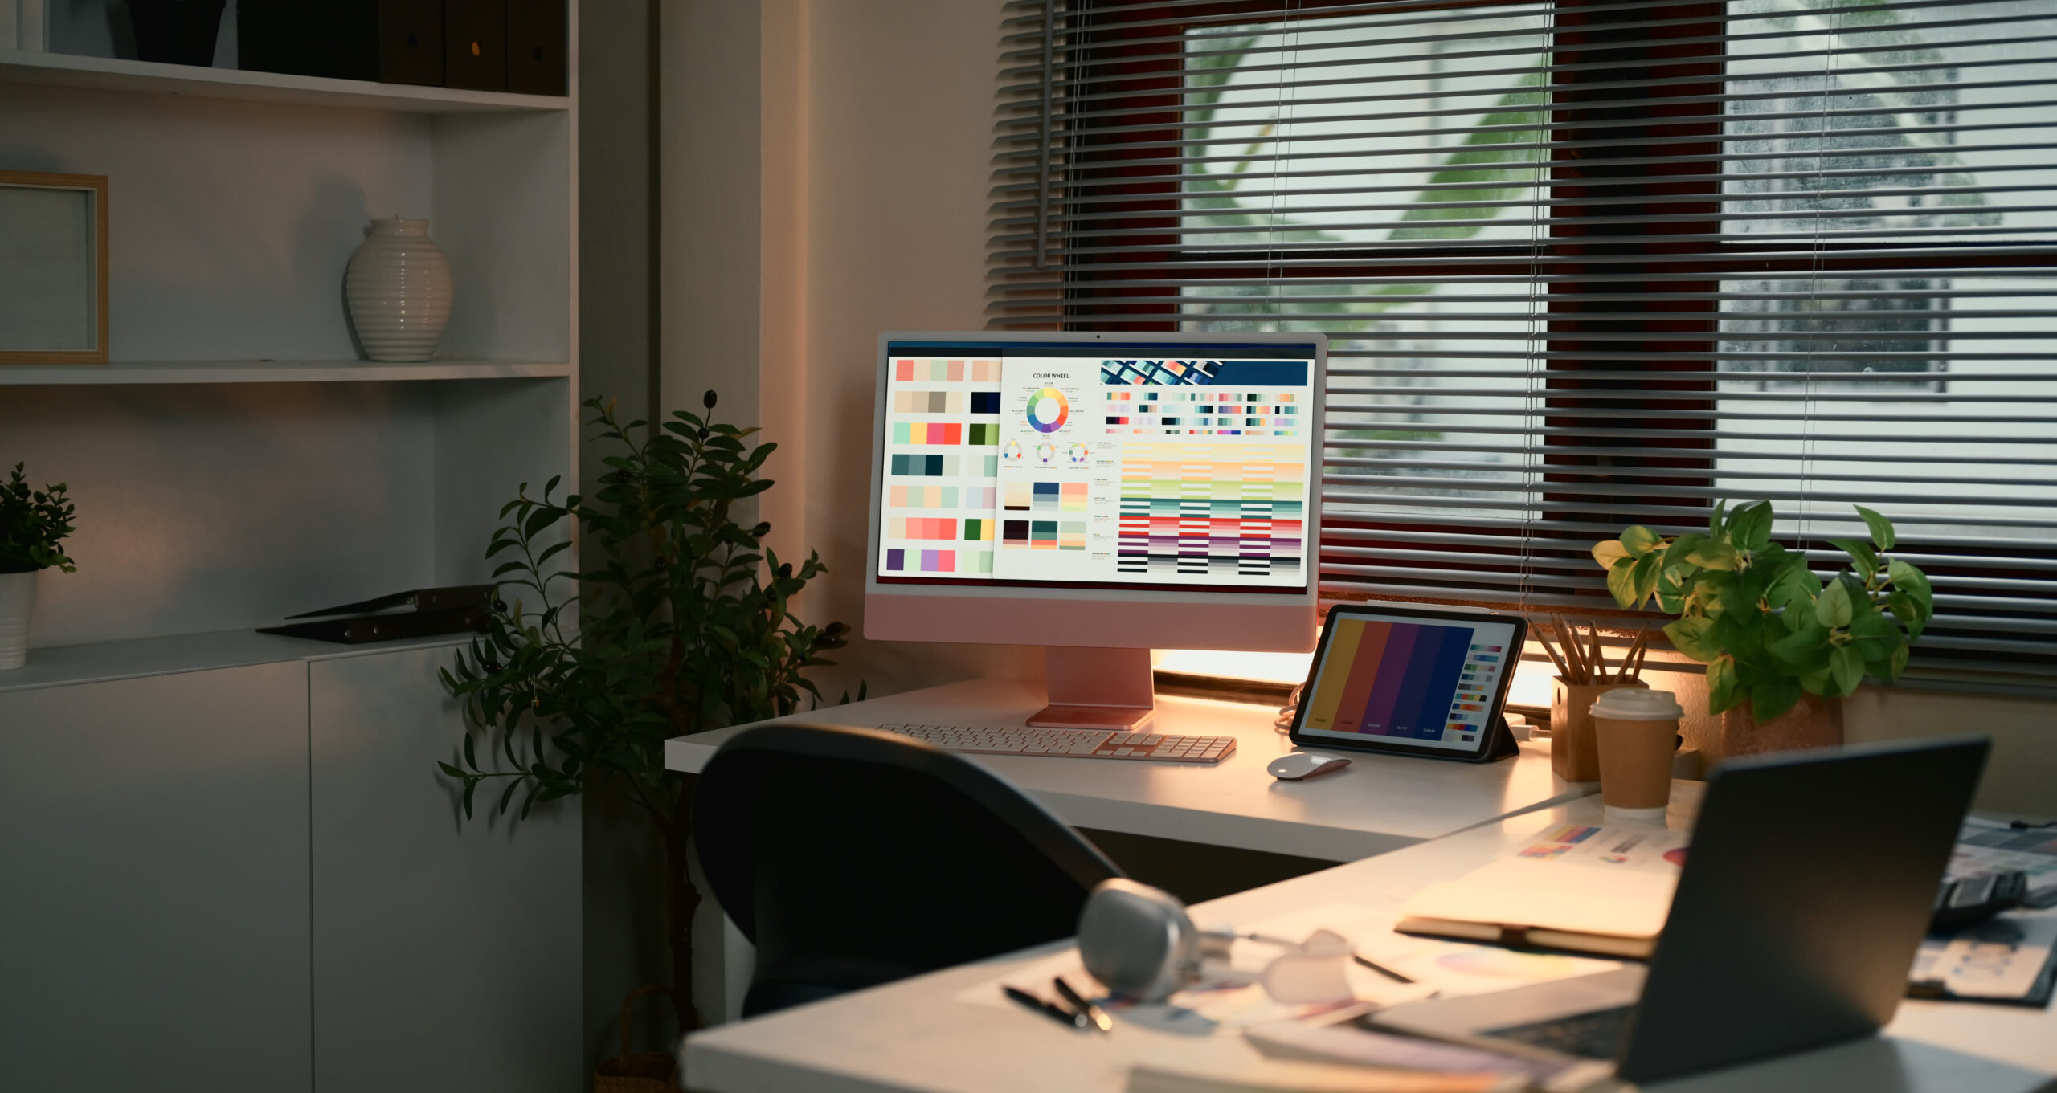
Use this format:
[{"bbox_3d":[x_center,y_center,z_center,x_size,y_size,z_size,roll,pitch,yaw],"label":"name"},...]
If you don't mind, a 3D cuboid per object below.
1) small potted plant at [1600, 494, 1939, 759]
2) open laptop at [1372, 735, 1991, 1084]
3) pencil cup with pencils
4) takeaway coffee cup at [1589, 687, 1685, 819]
[{"bbox_3d":[0.742,0.100,2.923,0.330,0.289,0.280,0,4,0],"label":"small potted plant"},{"bbox_3d":[0.409,0.214,1.819,0.280,0.201,0.276,-3,5,-39],"label":"open laptop"},{"bbox_3d":[0.575,0.154,2.906,0.115,0.160,0.100,0,4,0],"label":"pencil cup with pencils"},{"bbox_3d":[0.581,0.197,2.729,0.092,0.120,0.092,0,4,0],"label":"takeaway coffee cup"}]

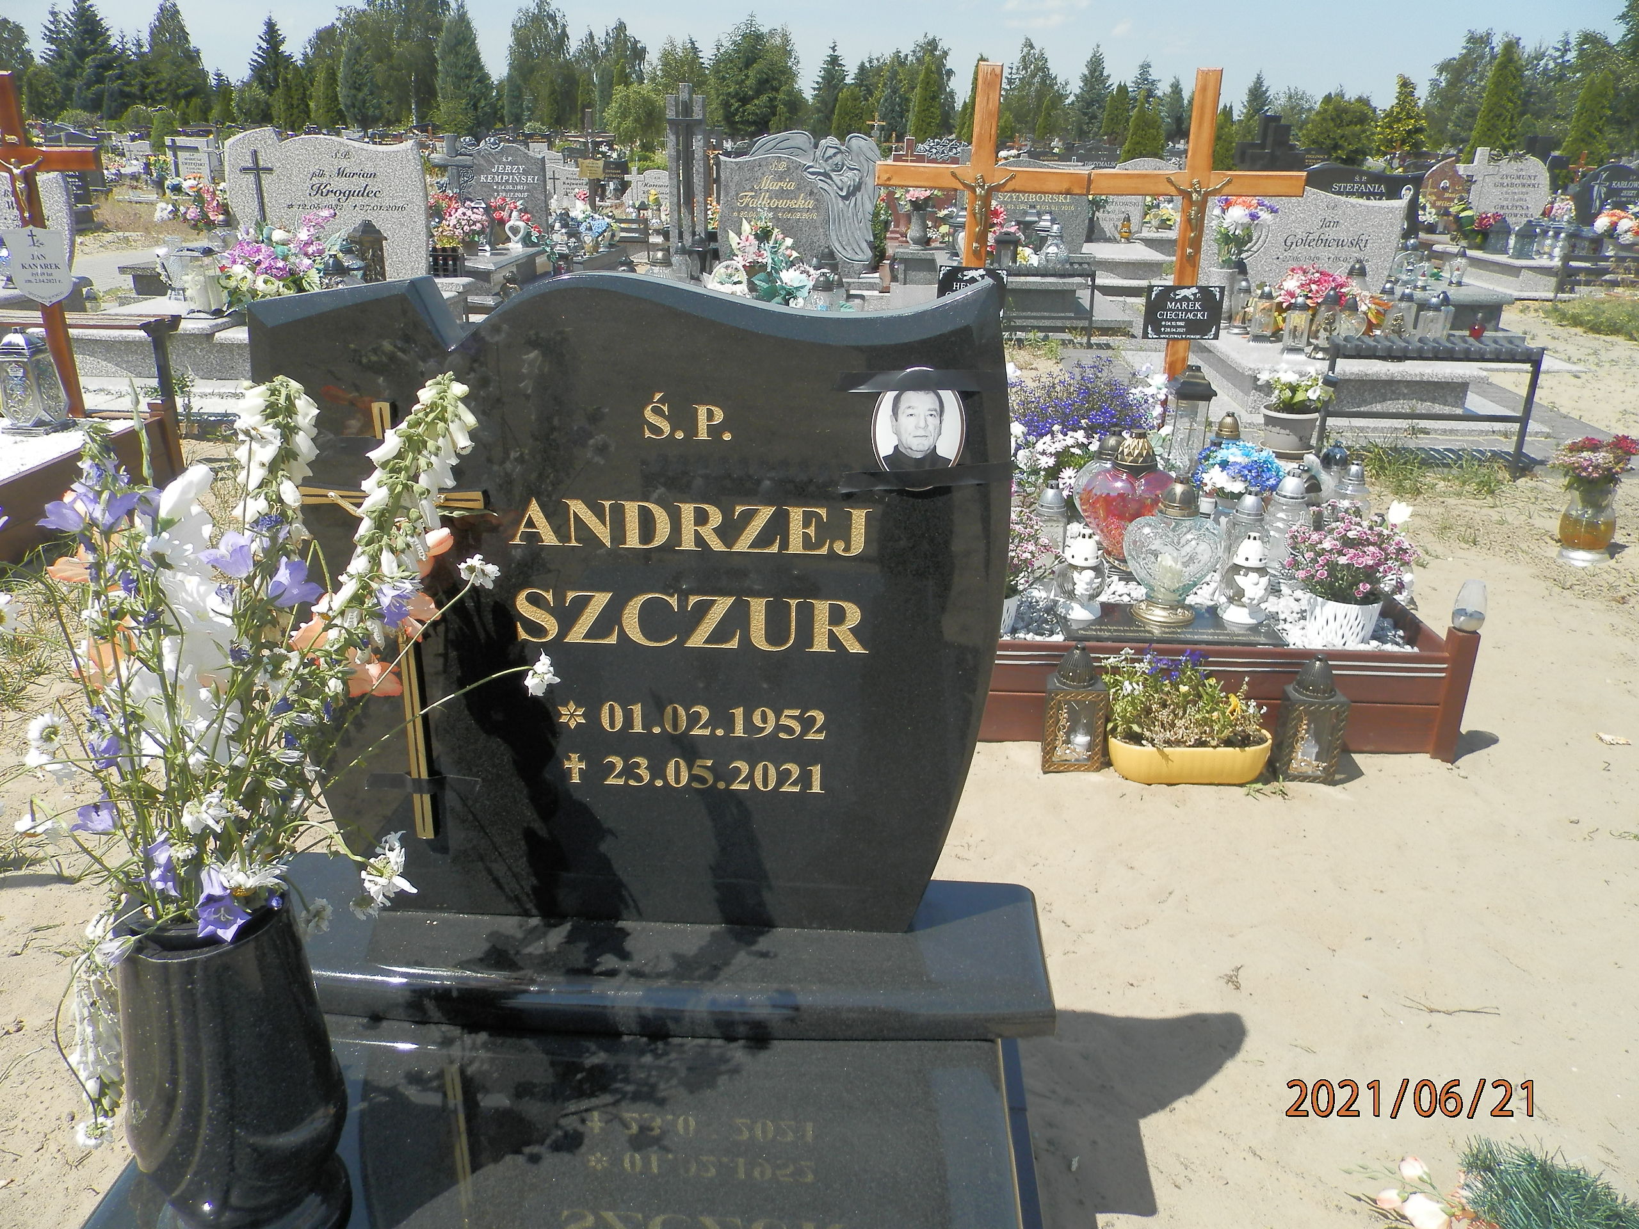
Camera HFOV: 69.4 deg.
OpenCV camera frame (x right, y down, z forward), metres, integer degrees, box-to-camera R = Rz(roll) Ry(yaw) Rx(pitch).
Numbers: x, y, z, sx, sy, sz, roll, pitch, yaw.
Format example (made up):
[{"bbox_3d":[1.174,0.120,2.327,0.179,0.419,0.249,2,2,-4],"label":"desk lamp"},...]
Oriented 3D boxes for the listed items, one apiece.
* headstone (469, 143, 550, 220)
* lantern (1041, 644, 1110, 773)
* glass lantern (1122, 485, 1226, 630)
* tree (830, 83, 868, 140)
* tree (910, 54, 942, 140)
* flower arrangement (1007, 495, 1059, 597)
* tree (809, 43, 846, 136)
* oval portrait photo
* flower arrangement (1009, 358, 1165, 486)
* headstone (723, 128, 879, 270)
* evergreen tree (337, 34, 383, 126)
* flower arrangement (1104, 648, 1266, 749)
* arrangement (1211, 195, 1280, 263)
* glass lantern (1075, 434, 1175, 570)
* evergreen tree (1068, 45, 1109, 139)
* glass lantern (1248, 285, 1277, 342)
[{"bbox_3d":[-2.352,-3.180,8.970,0.610,0.739,0.110,2,23,3],"label":"headstone"},{"bbox_3d":[0.564,0.186,2.558,0.135,0.282,0.135,4,23,7],"label":"lantern"},{"bbox_3d":[0.835,-0.157,2.784,0.224,0.345,0.140,2,23,3],"label":"glass lantern"},{"bbox_3d":[1.212,-20.025,47.984,1.553,2.815,1.553,2,23,4],"label":"tree"},{"bbox_3d":[2.843,-13.432,32.310,0.891,3.368,0.891,2,22,2],"label":"tree"},{"bbox_3d":[0.418,-0.156,2.730,0.270,0.241,0.261,2,23,3],"label":"flower arrangement"},{"bbox_3d":[0.267,-18.020,42.335,1.258,4.383,1.258,2,22,2],"label":"tree"},{"bbox_3d":[0.097,-0.179,1.144,0.090,0.121,0.009,2,23,3],"label":"oval portrait photo"},{"bbox_3d":[0.924,-0.675,4.103,0.546,0.418,0.420,2,23,4],"label":"flower arrangement"},{"bbox_3d":[-0.109,-2.326,6.724,0.938,0.778,0.130,2,23,4],"label":"headstone"},{"bbox_3d":[-21.976,-25.070,56.821,2.210,4.836,2.210,2,23,4],"label":"evergreen tree"},{"bbox_3d":[0.773,0.158,2.494,0.333,0.198,0.159,2,23,3],"label":"flower arrangement"},{"bbox_3d":[2.155,-1.949,5.992,0.337,0.327,0.320,2,23,4],"label":"arrangement"},{"bbox_3d":[0.772,-0.279,2.910,0.235,0.335,0.140,2,22,2],"label":"glass lantern"},{"bbox_3d":[16.547,-31.899,72.480,2.478,5.327,2.478,2,23,3],"label":"evergreen tree"},{"bbox_3d":[2.146,-1.457,5.716,0.130,0.262,0.130,2,23,4],"label":"glass lantern"}]

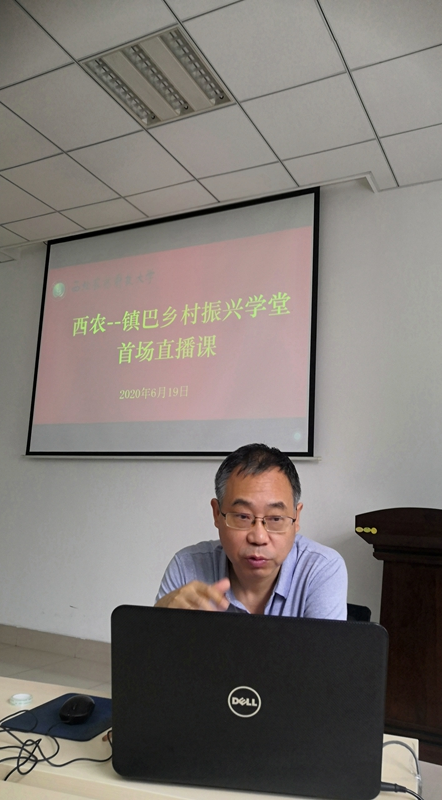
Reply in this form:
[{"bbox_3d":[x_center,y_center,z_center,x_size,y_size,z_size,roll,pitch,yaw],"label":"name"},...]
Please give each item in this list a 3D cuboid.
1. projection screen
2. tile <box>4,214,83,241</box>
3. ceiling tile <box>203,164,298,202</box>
[{"bbox_3d":[-0.445,-0.490,4.590,2.400,1.830,0.040,-2,-12,28],"label":"projection screen"},{"bbox_3d":[-1.414,-1.379,4.965,0.600,0.020,0.334,-2,-12,28],"label":"tile"},{"bbox_3d":[0.180,-1.445,4.133,0.600,0.020,0.334,-2,-12,28],"label":"ceiling tile"}]

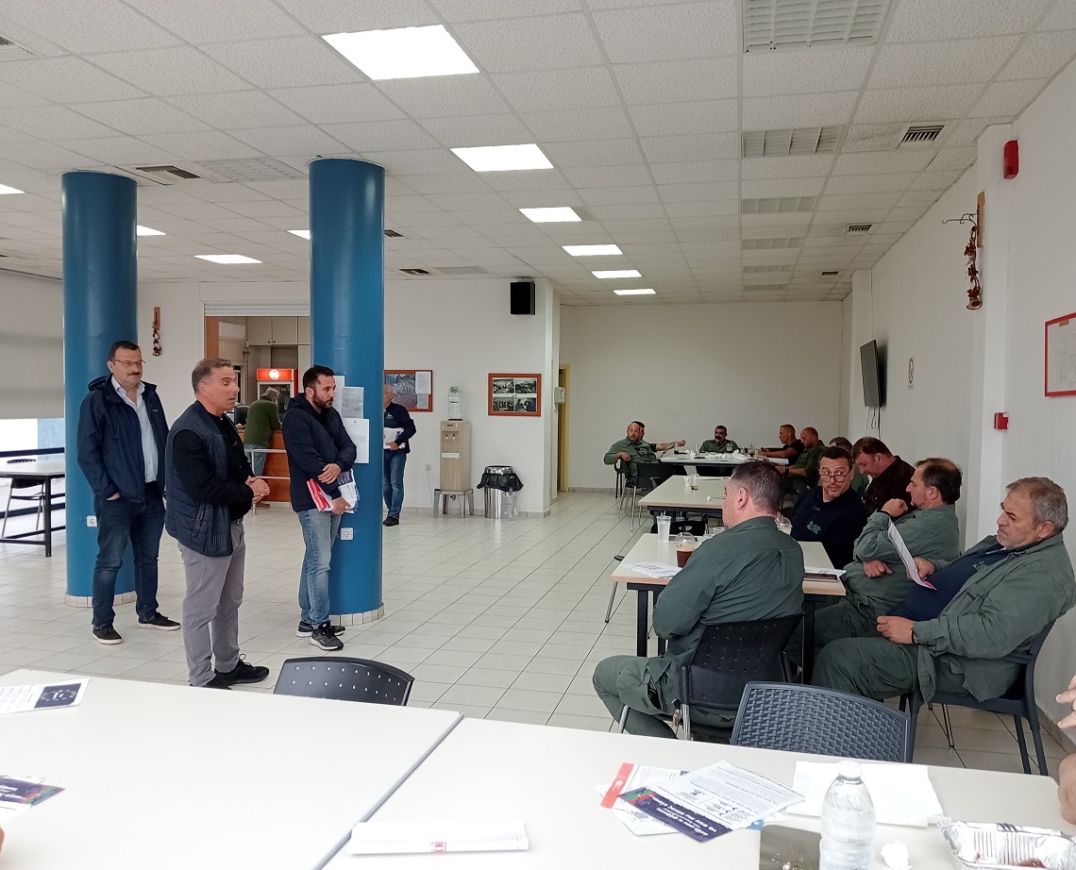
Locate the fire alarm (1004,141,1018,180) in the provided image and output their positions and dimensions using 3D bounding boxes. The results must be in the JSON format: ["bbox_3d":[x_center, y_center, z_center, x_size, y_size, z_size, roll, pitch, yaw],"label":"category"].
[{"bbox_3d":[2.561,-1.478,5.066,0.055,0.195,0.095,1,2,12],"label":"fire alarm"}]

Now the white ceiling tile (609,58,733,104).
[{"bbox_3d":[0.692,-1.744,4.610,0.595,0.022,0.595,1,2,12],"label":"white ceiling tile"}]

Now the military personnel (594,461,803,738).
[{"bbox_3d":[0.560,0.722,3.220,0.570,1.280,0.700,-1,3,-37],"label":"military personnel"}]

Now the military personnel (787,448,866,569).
[{"bbox_3d":[1.308,0.689,4.598,0.750,1.250,0.580,0,2,-22],"label":"military personnel"}]

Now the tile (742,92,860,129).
[{"bbox_3d":[1.415,-1.770,5.106,0.600,0.020,0.600,1,2,12],"label":"tile"}]

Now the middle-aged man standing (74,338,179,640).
[{"bbox_3d":[-2.575,0.331,5.838,0.420,1.830,0.580,2,2,40],"label":"middle-aged man standing"}]

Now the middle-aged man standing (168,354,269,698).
[{"bbox_3d":[-1.651,0.441,4.815,0.480,1.690,0.540,1,2,15],"label":"middle-aged man standing"}]

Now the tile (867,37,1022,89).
[{"bbox_3d":[1.869,-1.742,4.375,0.600,0.020,0.600,1,2,12],"label":"tile"}]

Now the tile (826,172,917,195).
[{"bbox_3d":[2.379,-1.800,6.696,0.595,0.022,0.595,1,2,12],"label":"tile"}]

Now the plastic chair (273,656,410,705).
[{"bbox_3d":[-0.555,0.985,2.130,0.470,0.800,0.530,1,2,21],"label":"plastic chair"}]

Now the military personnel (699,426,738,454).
[{"bbox_3d":[2.530,0.460,13.100,0.560,1.220,0.750,1,2,12],"label":"military personnel"}]

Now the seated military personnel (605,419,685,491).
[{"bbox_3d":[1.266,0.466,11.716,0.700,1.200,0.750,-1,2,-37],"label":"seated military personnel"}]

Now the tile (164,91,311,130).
[{"bbox_3d":[-1.661,-1.810,5.211,0.600,0.025,0.600,1,2,12],"label":"tile"}]

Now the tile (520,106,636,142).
[{"bbox_3d":[0.243,-1.802,5.418,0.600,0.025,0.600,1,2,12],"label":"tile"}]

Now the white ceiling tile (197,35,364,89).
[{"bbox_3d":[-1.204,-1.784,4.482,0.600,0.025,0.600,1,2,12],"label":"white ceiling tile"}]

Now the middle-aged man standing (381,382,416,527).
[{"bbox_3d":[-1.828,0.213,11.453,0.540,1.740,0.400,1,2,30],"label":"middle-aged man standing"}]

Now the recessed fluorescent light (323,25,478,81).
[{"bbox_3d":[-0.607,-1.770,4.287,0.600,0.060,0.600,1,2,12],"label":"recessed fluorescent light"}]

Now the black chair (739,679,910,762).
[{"bbox_3d":[0.484,0.978,1.871,0.480,0.820,0.530,2,2,36],"label":"black chair"}]

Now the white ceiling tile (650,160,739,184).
[{"bbox_3d":[1.078,-1.787,6.343,0.600,0.020,0.600,1,2,12],"label":"white ceiling tile"}]

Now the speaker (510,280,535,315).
[{"bbox_3d":[-0.187,-1.696,11.696,0.260,0.390,0.240,1,2,12],"label":"speaker"}]

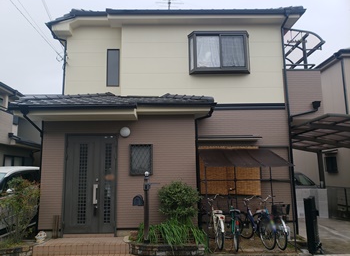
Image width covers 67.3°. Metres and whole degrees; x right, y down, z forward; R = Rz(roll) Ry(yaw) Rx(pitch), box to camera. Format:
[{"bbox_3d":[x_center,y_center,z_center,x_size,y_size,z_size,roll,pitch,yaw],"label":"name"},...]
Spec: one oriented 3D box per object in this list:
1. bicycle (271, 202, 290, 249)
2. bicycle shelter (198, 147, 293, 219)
[{"bbox_3d":[2.204,2.071,5.929,0.570,1.040,1.750,0,-7,-7],"label":"bicycle"},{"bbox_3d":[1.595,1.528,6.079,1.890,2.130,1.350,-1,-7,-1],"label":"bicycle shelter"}]

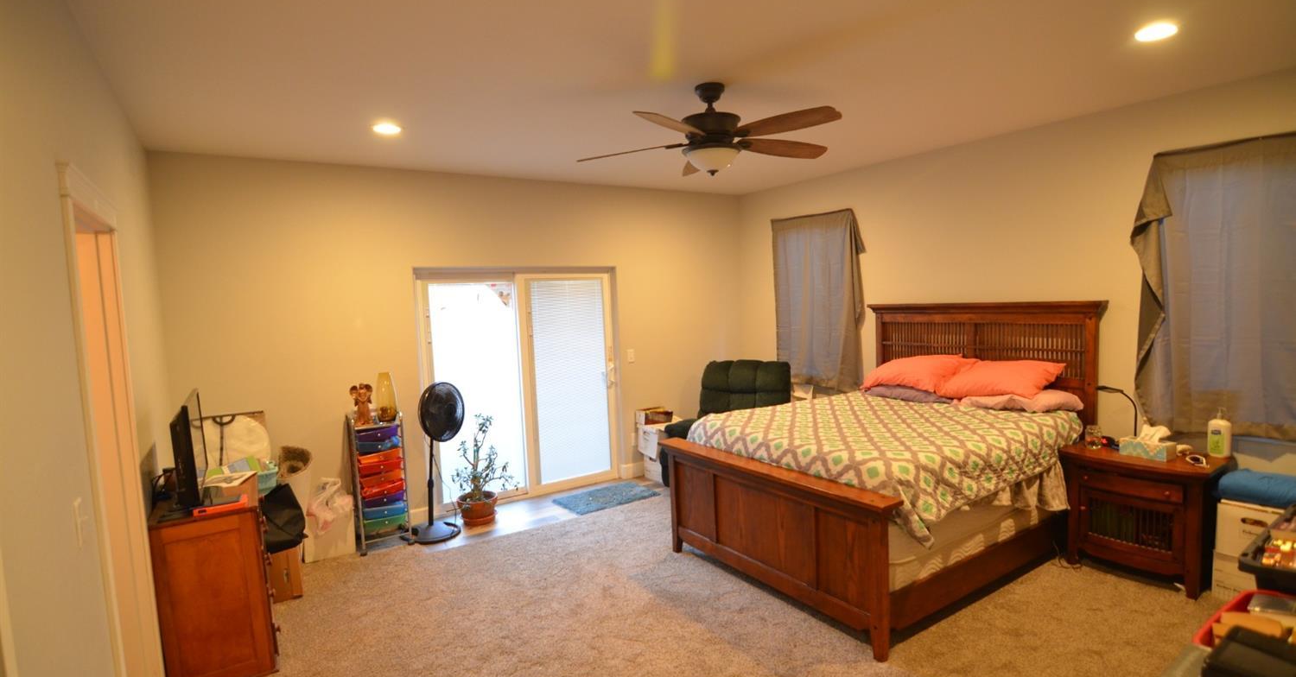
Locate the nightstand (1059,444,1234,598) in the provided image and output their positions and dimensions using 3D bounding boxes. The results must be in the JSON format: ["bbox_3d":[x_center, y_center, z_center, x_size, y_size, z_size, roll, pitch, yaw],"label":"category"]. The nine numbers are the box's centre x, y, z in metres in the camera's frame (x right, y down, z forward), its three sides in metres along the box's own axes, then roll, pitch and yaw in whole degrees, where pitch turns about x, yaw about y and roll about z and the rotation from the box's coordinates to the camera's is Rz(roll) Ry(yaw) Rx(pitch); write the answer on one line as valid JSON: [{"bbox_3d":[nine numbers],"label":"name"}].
[{"bbox_3d":[2.998,1.042,3.481,0.460,0.670,0.700,-5,5,-37],"label":"nightstand"}]

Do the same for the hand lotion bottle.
[{"bbox_3d":[3.158,0.515,3.166,0.060,0.280,0.085,-5,5,-29],"label":"hand lotion bottle"}]

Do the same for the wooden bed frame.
[{"bbox_3d":[1.569,0.612,3.842,2.225,1.600,1.710,-5,5,-33],"label":"wooden bed frame"}]

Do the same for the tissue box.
[{"bbox_3d":[2.819,0.622,3.243,0.126,0.084,0.210,-6,6,-36],"label":"tissue box"}]

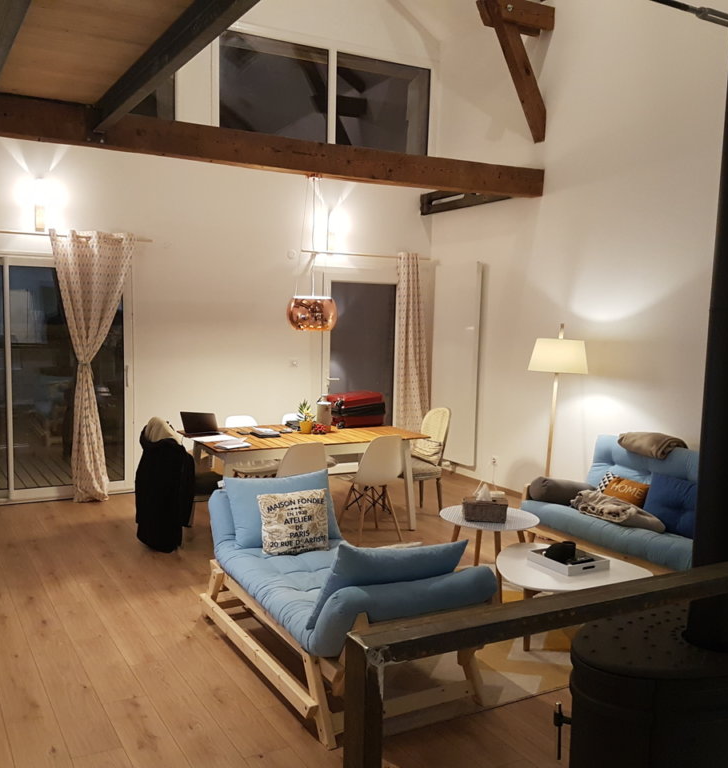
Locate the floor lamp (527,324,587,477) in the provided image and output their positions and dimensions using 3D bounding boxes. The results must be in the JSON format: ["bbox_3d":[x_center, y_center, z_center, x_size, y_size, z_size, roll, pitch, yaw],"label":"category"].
[{"bbox_3d":[1.606,0.345,6.508,0.502,1.688,0.502,-3,7,-31],"label":"floor lamp"}]

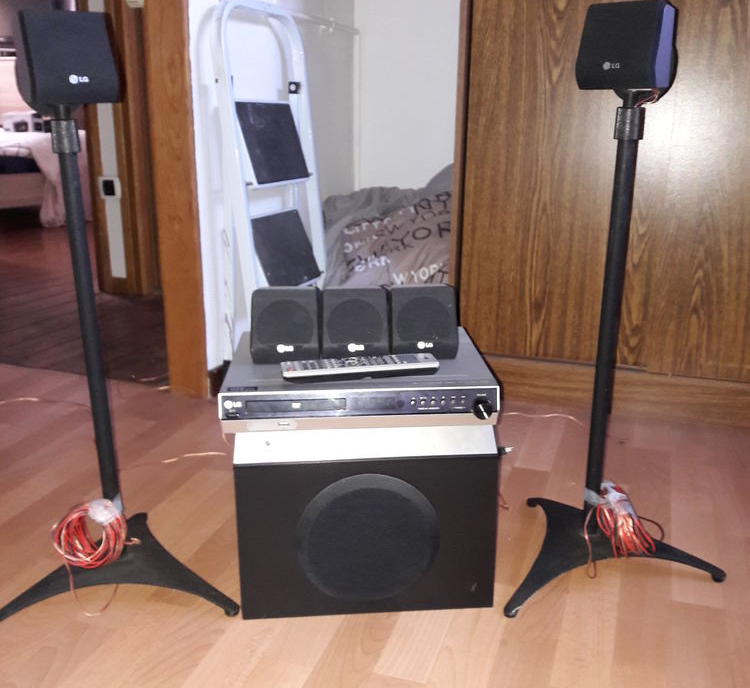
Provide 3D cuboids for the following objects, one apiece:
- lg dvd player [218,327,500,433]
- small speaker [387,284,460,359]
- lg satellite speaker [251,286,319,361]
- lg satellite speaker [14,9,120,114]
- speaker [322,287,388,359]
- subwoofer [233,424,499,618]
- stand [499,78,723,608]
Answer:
[{"bbox_3d":[-0.026,0.048,1.183,0.362,0.060,0.292,-1,17,-3],"label":"lg dvd player"},{"bbox_3d":[0.069,-0.038,1.186,0.098,0.101,0.083,-1,17,-2],"label":"small speaker"},{"bbox_3d":[-0.129,-0.035,1.179,0.098,0.101,0.083,-1,17,-2],"label":"lg satellite speaker"},{"bbox_3d":[-0.359,-0.333,0.944,0.098,0.101,0.083,-10,20,-29],"label":"lg satellite speaker"},{"bbox_3d":[-0.029,-0.037,1.186,0.098,0.101,0.083,-1,17,-2],"label":"speaker"},{"bbox_3d":[-0.019,0.203,1.217,0.343,0.257,0.300,-2,17,-4],"label":"subwoofer"},{"bbox_3d":[0.305,-0.016,1.169,0.344,0.700,0.302,-5,18,-14],"label":"stand"}]

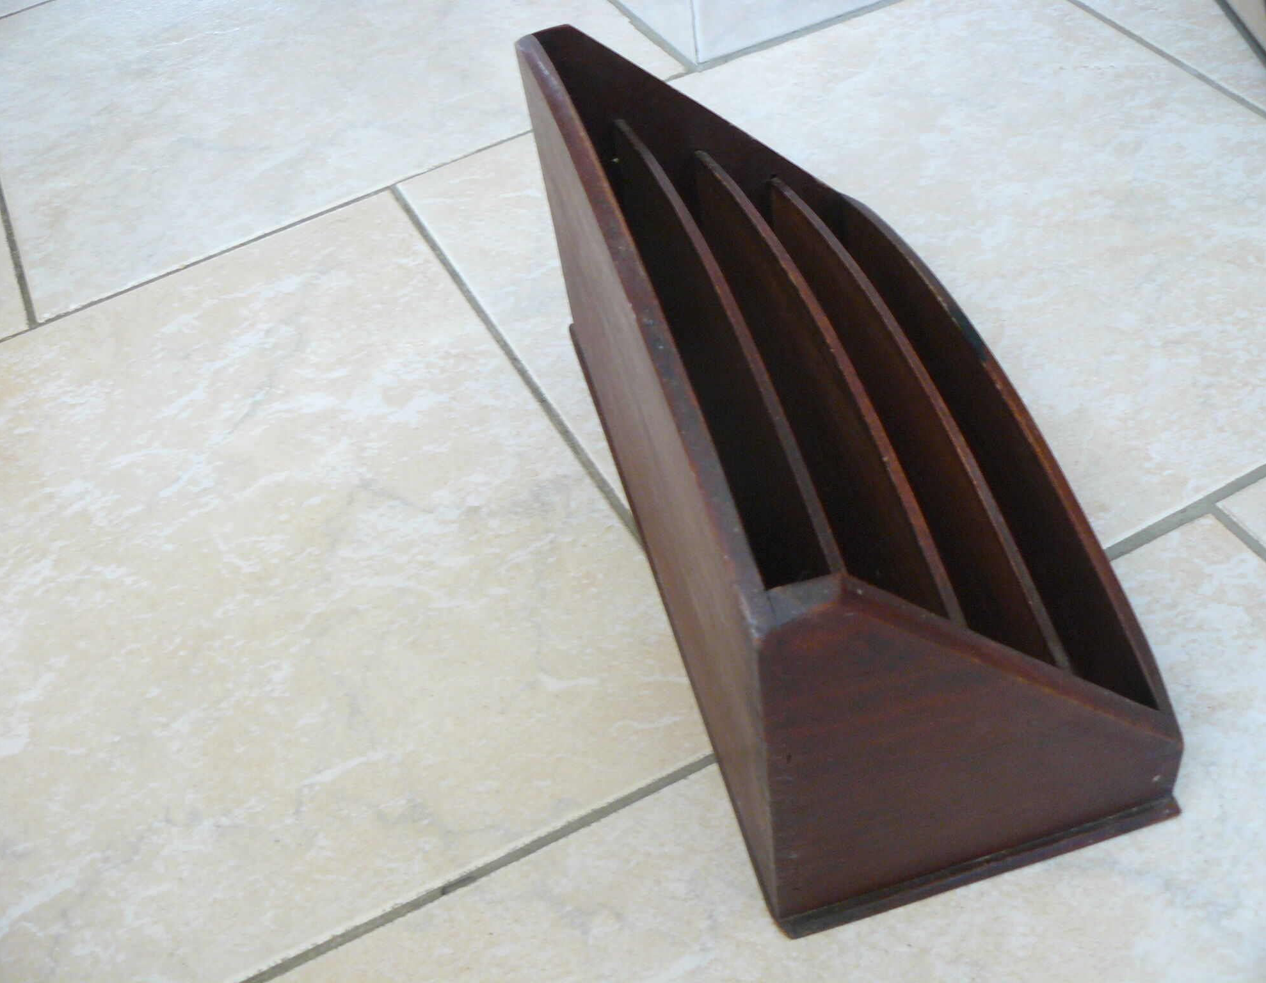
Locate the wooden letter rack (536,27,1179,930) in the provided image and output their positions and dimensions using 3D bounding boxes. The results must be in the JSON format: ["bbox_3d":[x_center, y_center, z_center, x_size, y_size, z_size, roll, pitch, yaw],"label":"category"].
[{"bbox_3d":[0.067,-0.040,0.497,0.139,0.162,0.324,-16,47,-5],"label":"wooden letter rack"}]

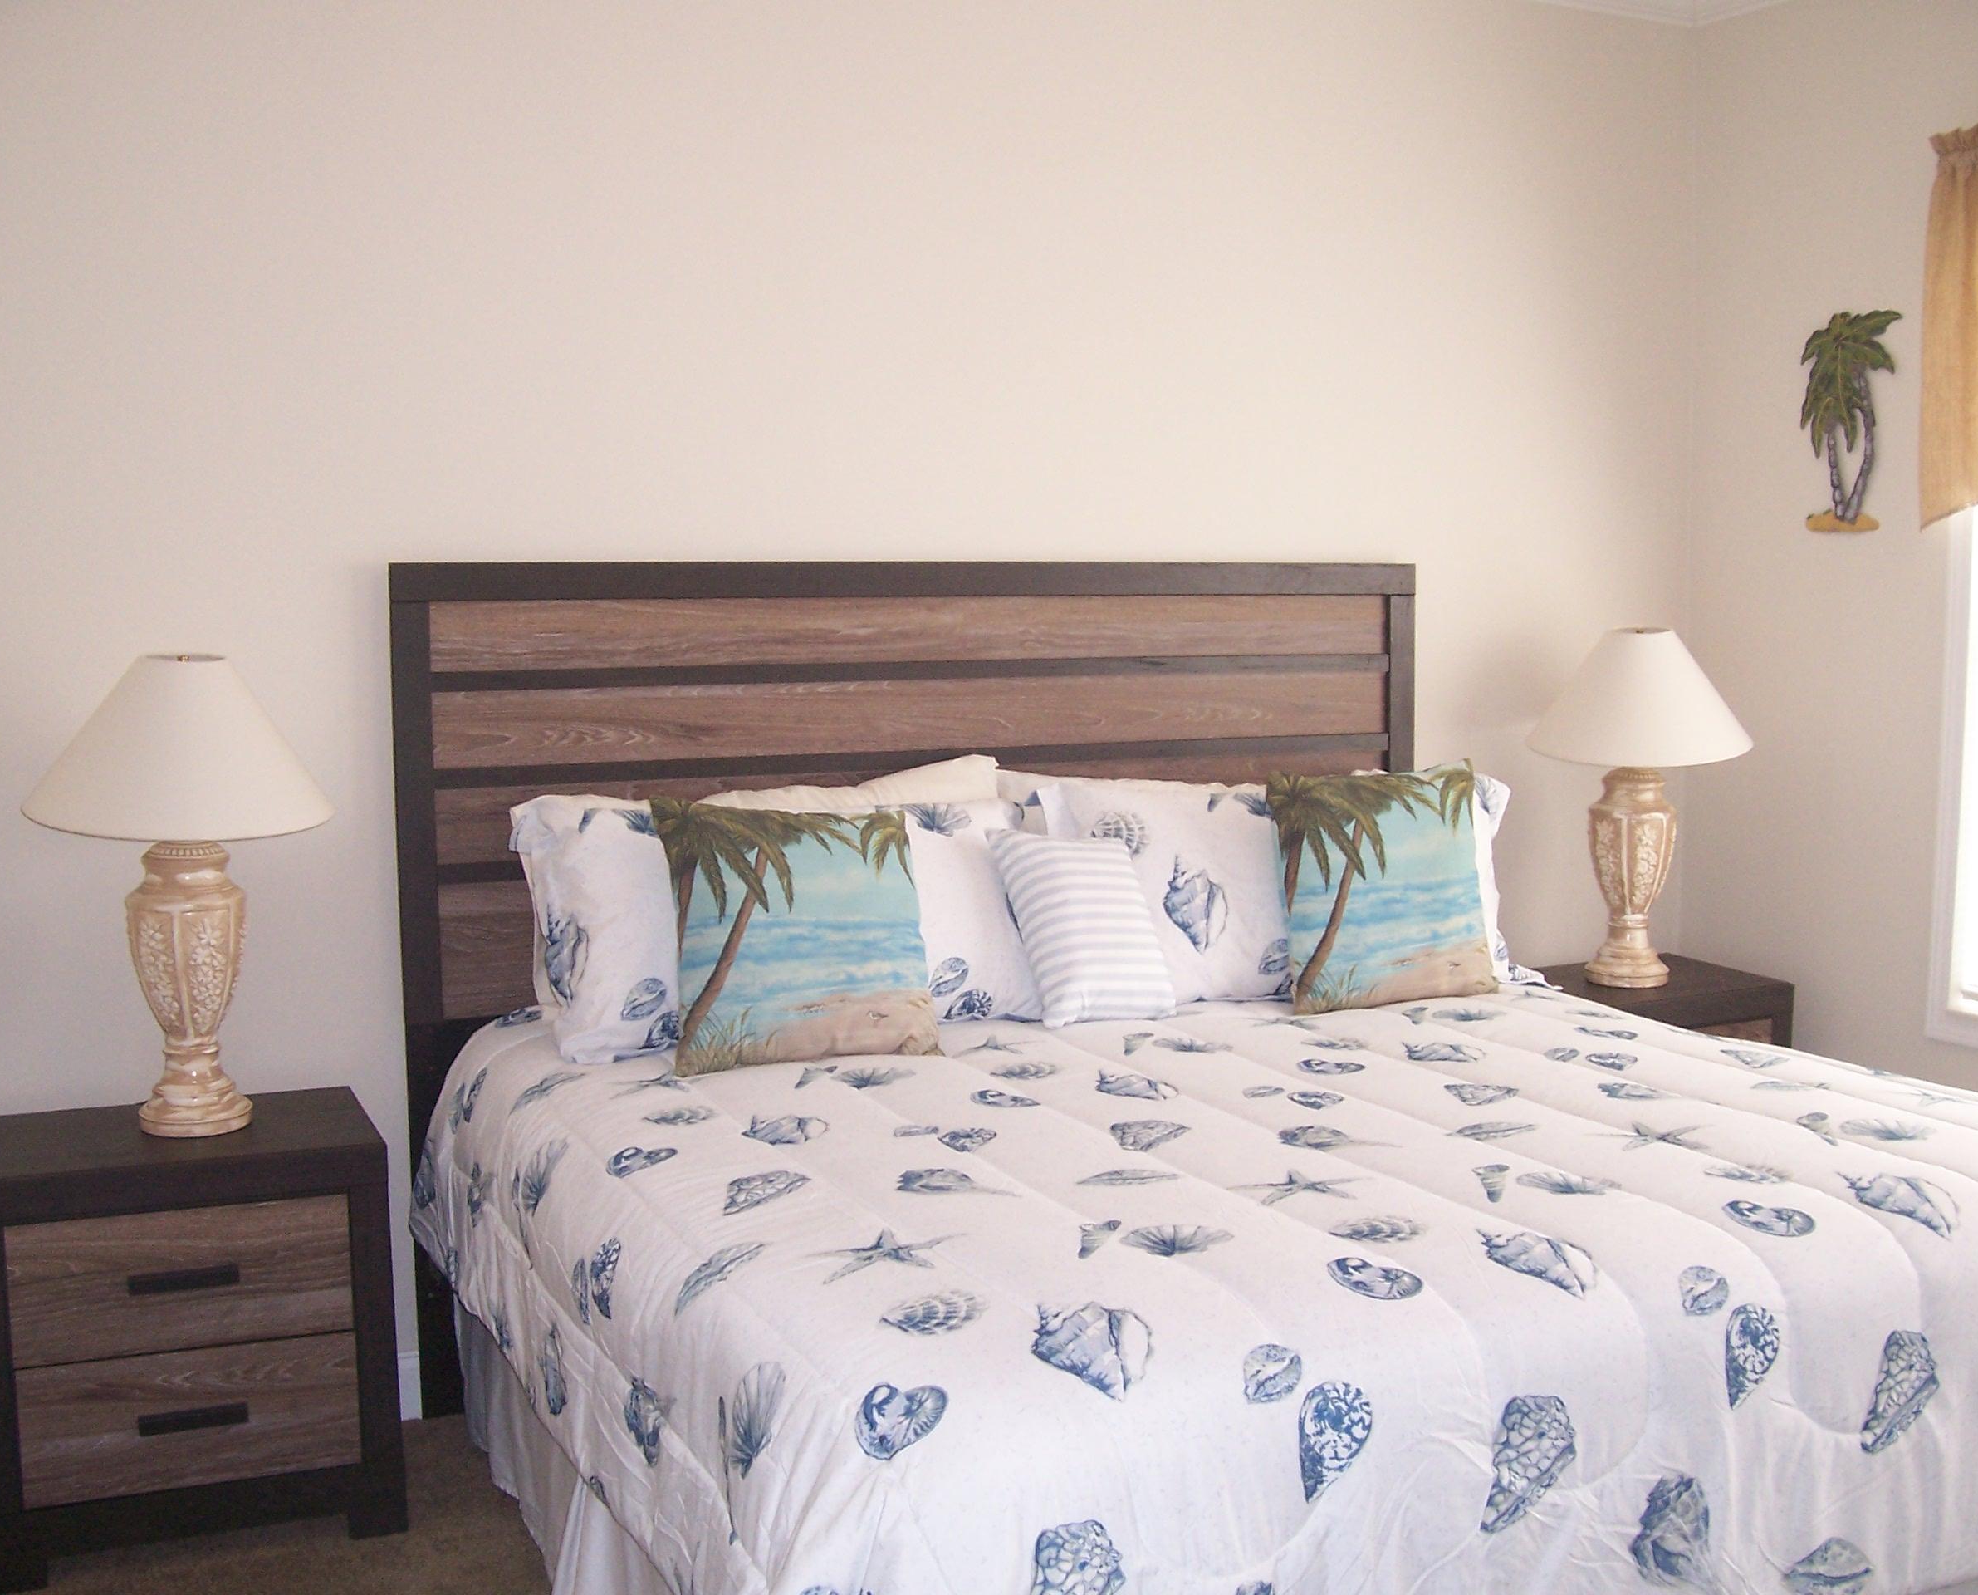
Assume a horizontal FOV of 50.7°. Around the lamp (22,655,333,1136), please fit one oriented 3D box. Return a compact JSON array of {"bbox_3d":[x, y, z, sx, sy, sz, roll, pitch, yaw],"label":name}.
[{"bbox_3d":[-1.190,0.145,3.088,0.455,0.720,0.455,-3,6,-23],"label":"lamp"}]

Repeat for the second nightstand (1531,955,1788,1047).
[{"bbox_3d":[1.285,0.675,4.320,0.611,0.611,0.400,-3,6,-22],"label":"second nightstand"}]

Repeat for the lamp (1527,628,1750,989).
[{"bbox_3d":[1.330,0.017,4.293,0.455,0.720,0.455,-3,6,-23],"label":"lamp"}]

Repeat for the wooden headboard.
[{"bbox_3d":[-0.059,0.302,3.869,2.014,1.469,0.070,-3,6,-23],"label":"wooden headboard"}]

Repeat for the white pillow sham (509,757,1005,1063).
[{"bbox_3d":[-0.336,0.192,3.448,0.860,0.440,0.170,-3,-11,-23],"label":"white pillow sham"}]

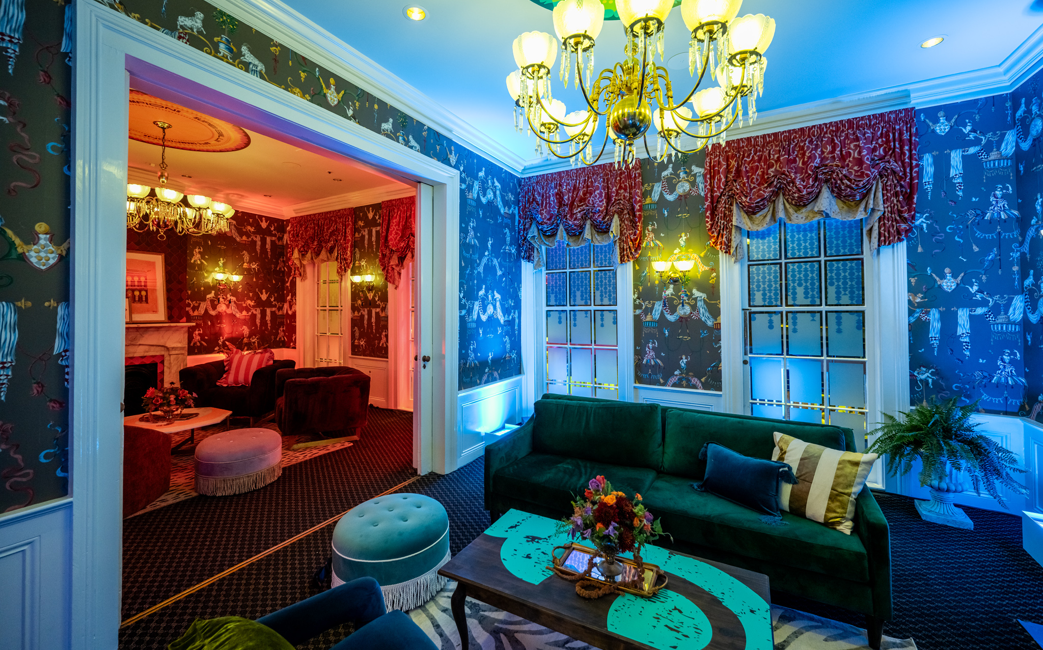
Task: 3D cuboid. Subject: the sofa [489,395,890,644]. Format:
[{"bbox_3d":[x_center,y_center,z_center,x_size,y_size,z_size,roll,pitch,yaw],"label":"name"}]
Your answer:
[{"bbox_3d":[0.902,1.032,2.683,2.128,0.780,0.904,1,2,30],"label":"sofa"}]

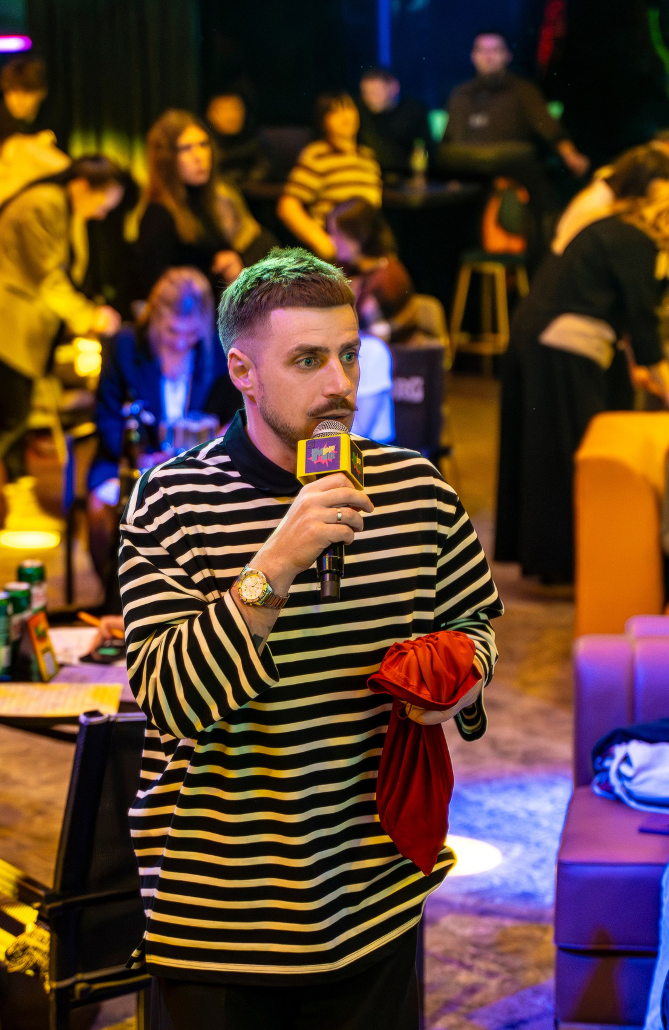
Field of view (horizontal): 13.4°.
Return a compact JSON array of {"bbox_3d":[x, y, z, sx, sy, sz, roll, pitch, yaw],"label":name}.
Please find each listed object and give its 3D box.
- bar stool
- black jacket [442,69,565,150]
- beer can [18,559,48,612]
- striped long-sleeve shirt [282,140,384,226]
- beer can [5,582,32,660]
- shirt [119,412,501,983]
[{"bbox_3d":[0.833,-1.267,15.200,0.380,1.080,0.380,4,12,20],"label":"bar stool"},{"bbox_3d":[0.928,-2.211,15.600,0.660,0.480,0.320,0,11,3],"label":"black jacket"},{"bbox_3d":[-0.691,0.193,6.500,0.066,0.168,0.066,0,11,0],"label":"beer can"},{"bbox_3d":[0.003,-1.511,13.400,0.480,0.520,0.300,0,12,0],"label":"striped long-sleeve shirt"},{"bbox_3d":[-0.718,0.241,6.450,0.066,0.168,0.066,0,12,0],"label":"beer can"},{"bbox_3d":[-0.034,0.232,3.660,0.475,0.700,0.380,-3,12,-13],"label":"shirt"}]

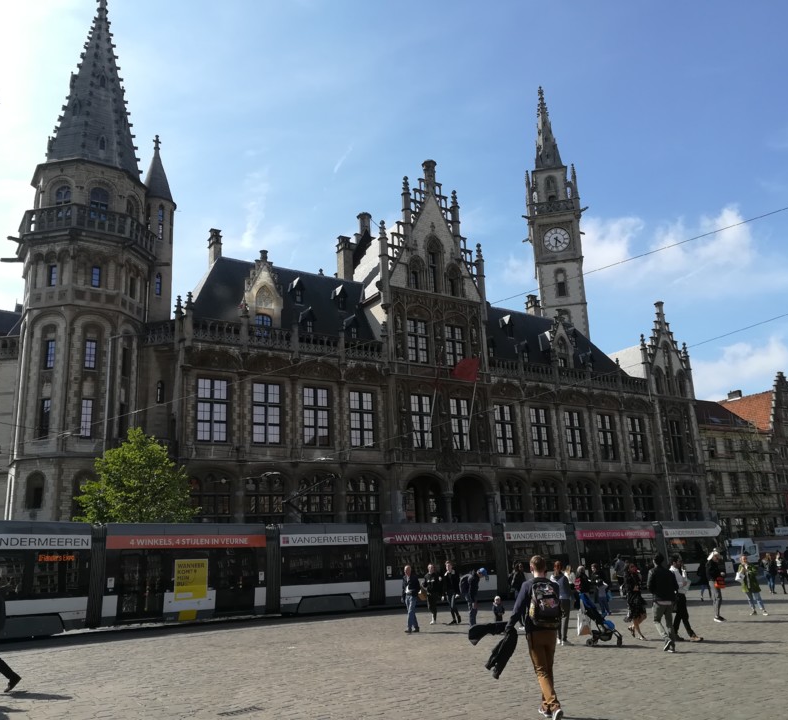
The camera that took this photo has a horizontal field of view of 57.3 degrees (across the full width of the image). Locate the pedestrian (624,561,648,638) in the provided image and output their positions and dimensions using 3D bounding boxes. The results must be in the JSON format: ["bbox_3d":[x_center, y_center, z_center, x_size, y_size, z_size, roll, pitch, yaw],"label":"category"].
[{"bbox_3d":[5.290,5.251,15.711,0.550,1.610,0.450,-9,-16,21],"label":"pedestrian"}]

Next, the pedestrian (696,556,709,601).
[{"bbox_3d":[12.202,8.627,28.474,0.450,1.647,0.450,-5,-15,8],"label":"pedestrian"}]

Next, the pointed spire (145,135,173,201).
[{"bbox_3d":[-15.329,-12.429,46.553,2.100,4.601,2.100,7,-18,-34],"label":"pointed spire"}]

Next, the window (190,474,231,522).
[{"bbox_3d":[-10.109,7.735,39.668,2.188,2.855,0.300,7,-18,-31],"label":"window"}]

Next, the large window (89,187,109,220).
[{"bbox_3d":[-16.471,-8.629,40.317,0.960,2.176,0.300,7,-18,-34],"label":"large window"}]

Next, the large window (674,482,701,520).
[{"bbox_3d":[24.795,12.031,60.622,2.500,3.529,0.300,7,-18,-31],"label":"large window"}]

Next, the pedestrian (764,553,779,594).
[{"bbox_3d":[16.298,9.233,31.218,0.500,1.670,0.420,-8,-16,19],"label":"pedestrian"}]

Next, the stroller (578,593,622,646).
[{"bbox_3d":[4.247,5.329,14.836,0.820,1.040,0.450,-10,-17,24],"label":"stroller"}]

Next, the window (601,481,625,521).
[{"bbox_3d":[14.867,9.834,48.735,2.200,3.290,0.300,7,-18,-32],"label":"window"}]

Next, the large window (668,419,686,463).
[{"bbox_3d":[25.457,7.367,64.518,1.647,3.830,0.300,7,-18,-34],"label":"large window"}]

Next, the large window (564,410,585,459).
[{"bbox_3d":[12.114,4.985,48.404,1.550,3.322,0.300,7,-18,-32],"label":"large window"}]

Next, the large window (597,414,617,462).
[{"bbox_3d":[14.738,5.341,50.018,1.550,3.402,0.300,7,-18,-32],"label":"large window"}]

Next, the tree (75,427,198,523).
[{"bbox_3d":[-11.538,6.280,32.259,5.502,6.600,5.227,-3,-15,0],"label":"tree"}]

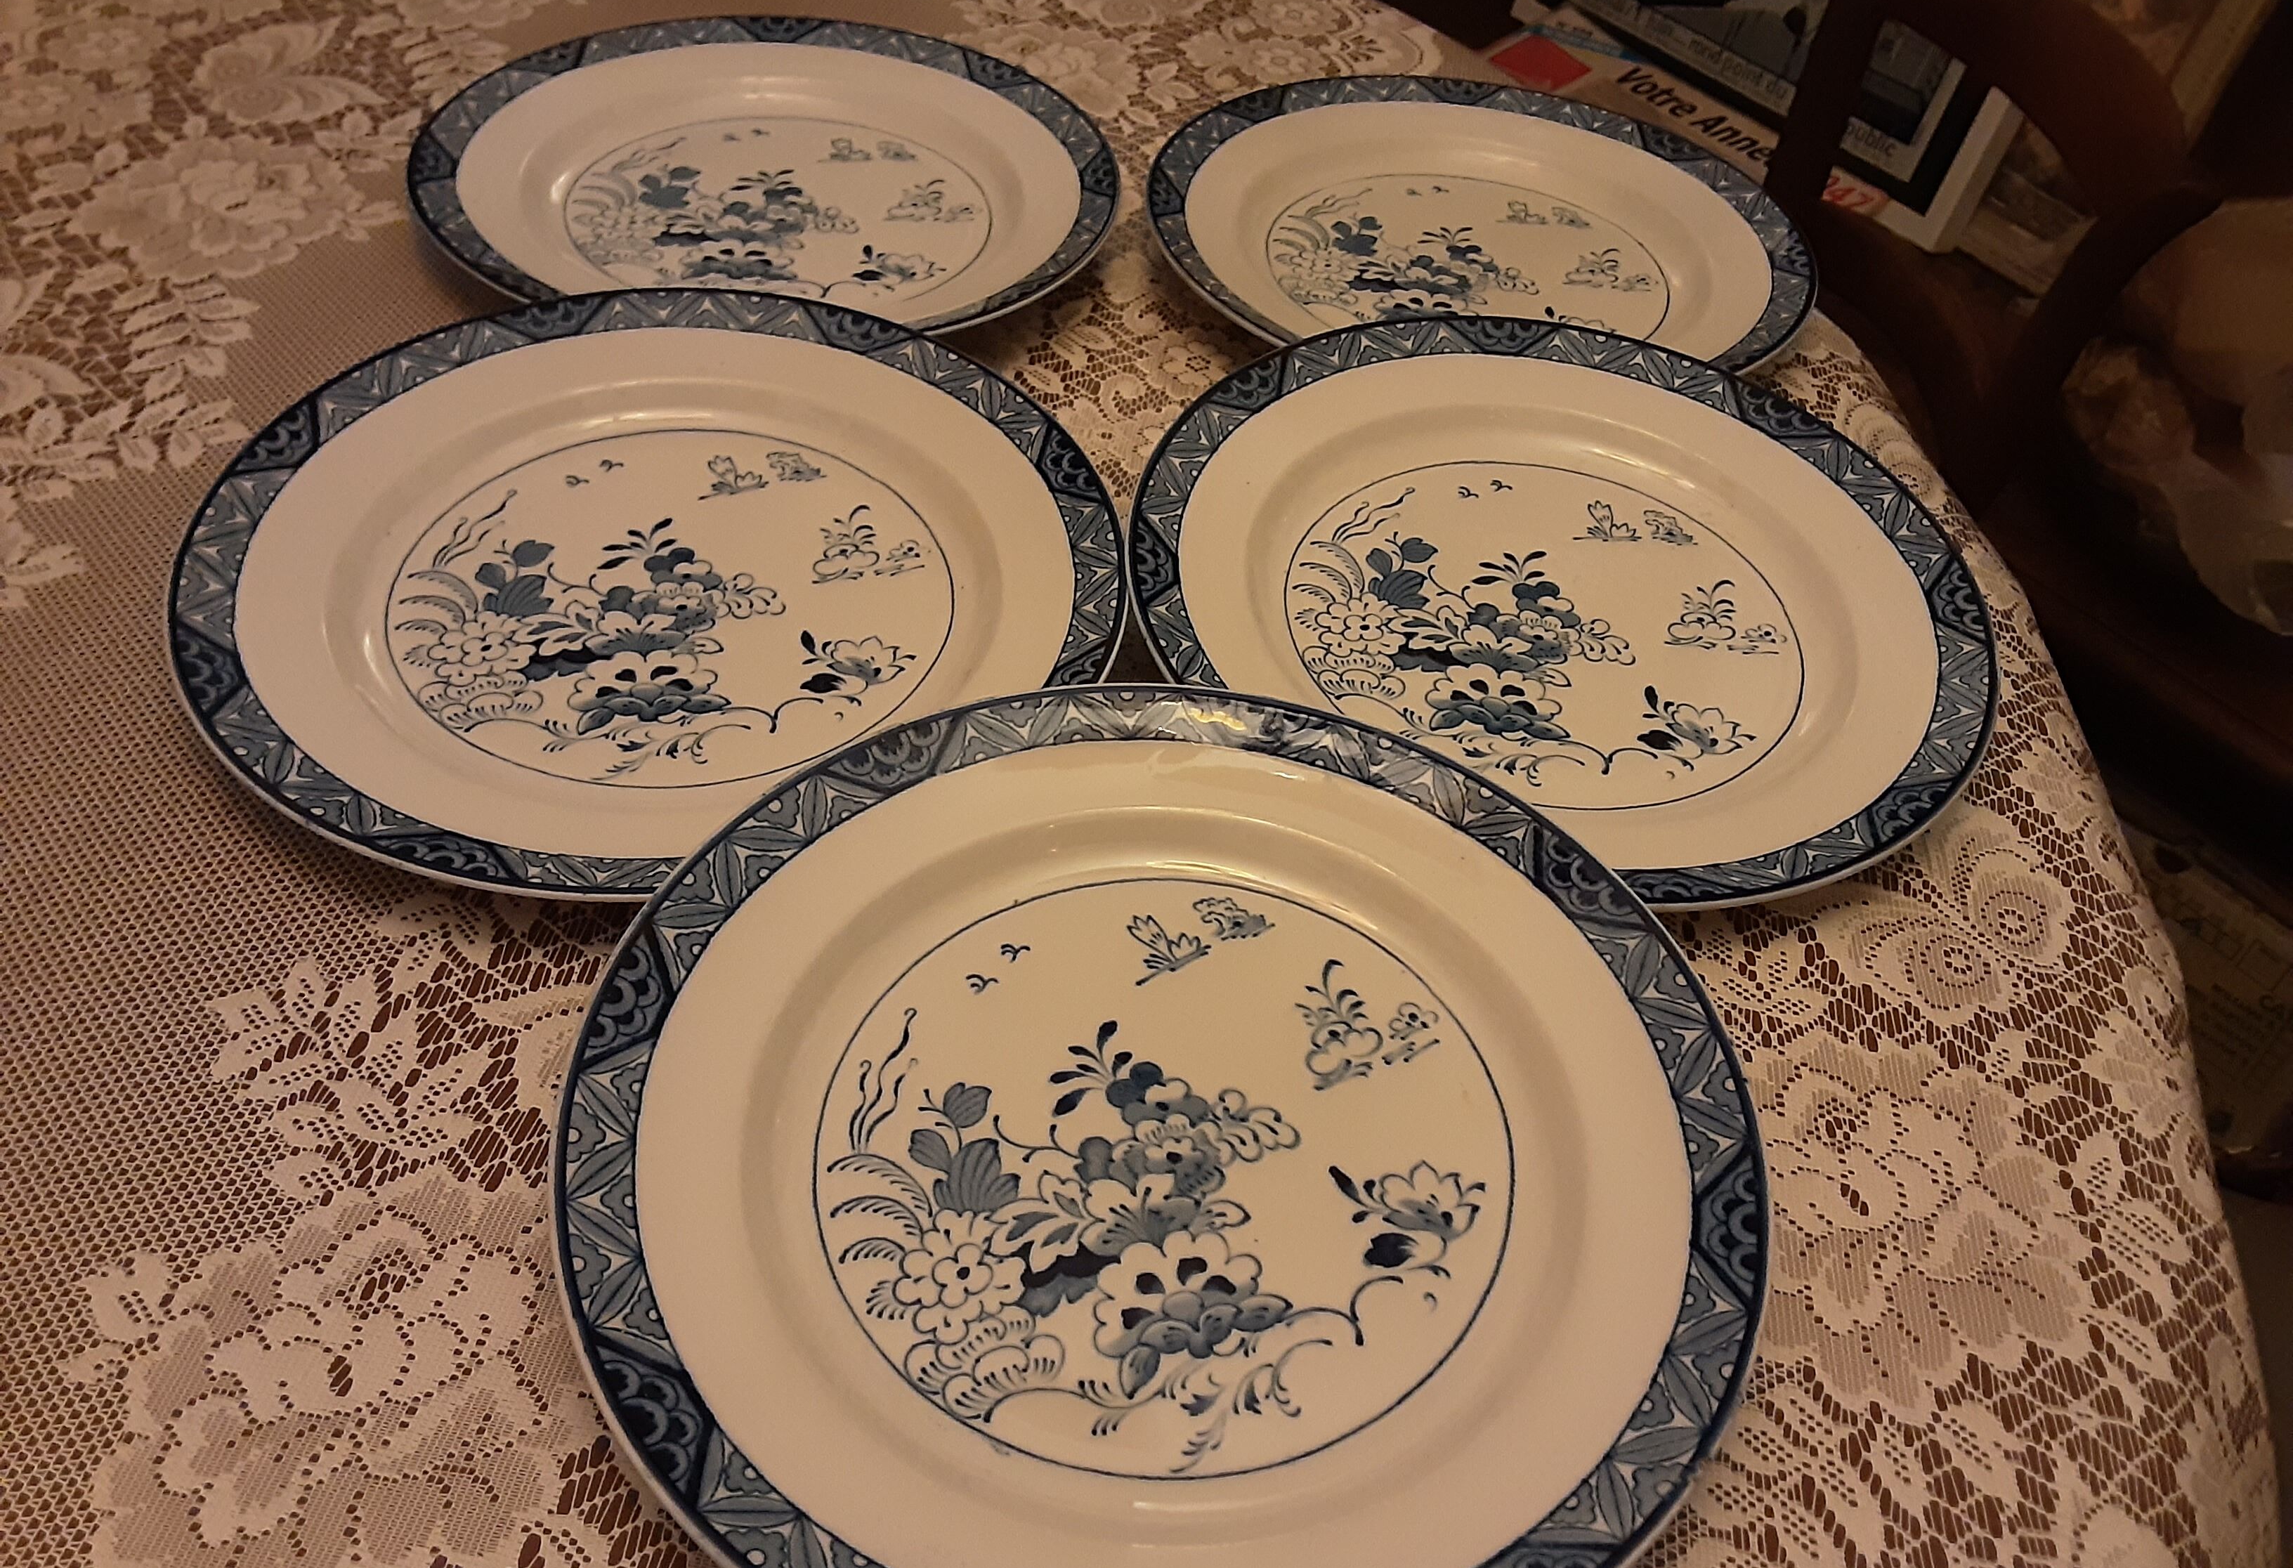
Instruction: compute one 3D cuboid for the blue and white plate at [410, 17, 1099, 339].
[{"bbox_3d":[-0.136,-0.218,0.682,0.252,0.026,0.252,4,44,-4],"label":"blue and white plate"}]

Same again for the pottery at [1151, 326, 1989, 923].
[{"bbox_3d":[0.119,-0.055,0.550,0.252,0.026,0.252,3,46,-3],"label":"pottery"}]

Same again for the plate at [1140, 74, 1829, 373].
[{"bbox_3d":[0.124,-0.205,0.709,0.252,0.026,0.252,3,44,-3],"label":"plate"}]

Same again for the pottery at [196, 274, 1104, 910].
[{"bbox_3d":[-0.132,-0.058,0.517,0.252,0.026,0.252,4,46,-4],"label":"pottery"}]

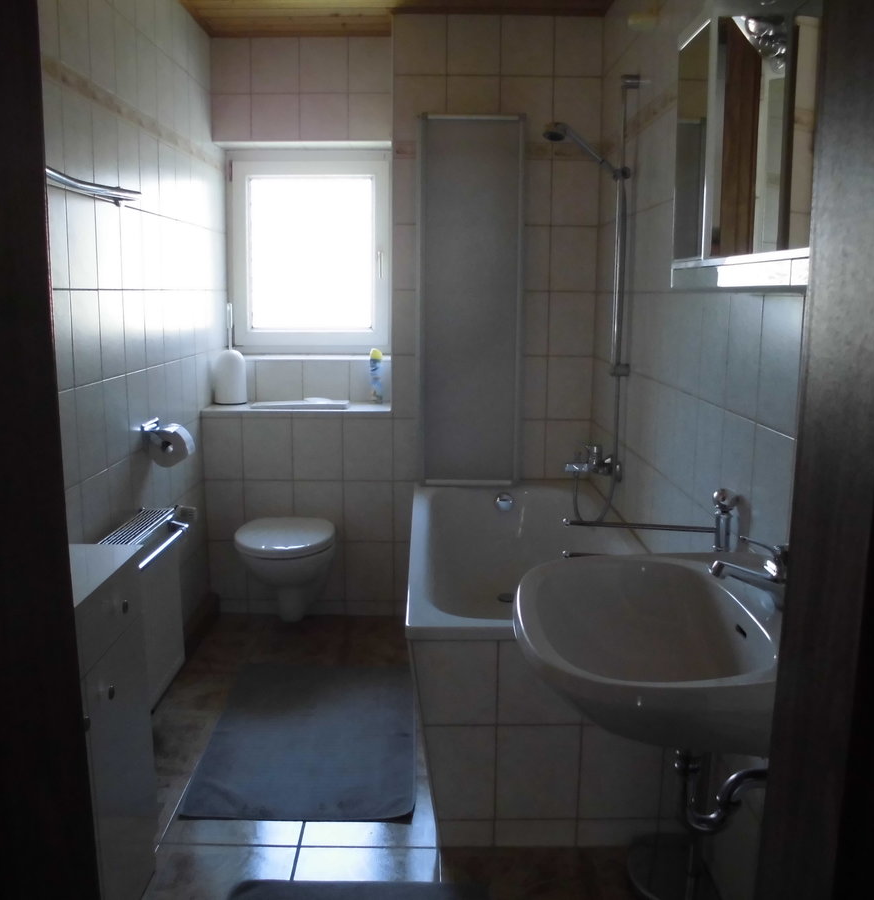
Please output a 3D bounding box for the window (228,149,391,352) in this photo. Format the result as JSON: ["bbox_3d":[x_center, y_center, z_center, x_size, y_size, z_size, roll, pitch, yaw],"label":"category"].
[{"bbox_3d":[-0.554,-0.870,3.993,0.727,0.881,0.080,0,10,0],"label":"window"}]

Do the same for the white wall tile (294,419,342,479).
[{"bbox_3d":[-0.473,-0.002,3.598,0.200,0.250,0.010,0,10,0],"label":"white wall tile"}]

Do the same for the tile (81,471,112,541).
[{"bbox_3d":[-0.939,0.191,2.480,0.010,0.249,0.198,0,10,0],"label":"tile"}]

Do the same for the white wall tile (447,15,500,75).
[{"bbox_3d":[0.138,-1.492,3.326,0.198,0.210,0.010,0,10,0],"label":"white wall tile"}]

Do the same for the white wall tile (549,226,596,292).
[{"bbox_3d":[0.522,-0.730,3.459,0.183,0.247,0.010,0,10,0],"label":"white wall tile"}]

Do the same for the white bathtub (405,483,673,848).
[{"bbox_3d":[0.273,0.556,2.919,0.700,0.570,1.570,0,10,0],"label":"white bathtub"}]

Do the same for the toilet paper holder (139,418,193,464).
[{"bbox_3d":[-0.858,-0.022,2.890,0.133,0.139,0.146,0,10,0],"label":"toilet paper holder"}]

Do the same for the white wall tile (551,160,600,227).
[{"bbox_3d":[0.524,-0.972,3.416,0.184,0.241,0.010,0,10,0],"label":"white wall tile"}]

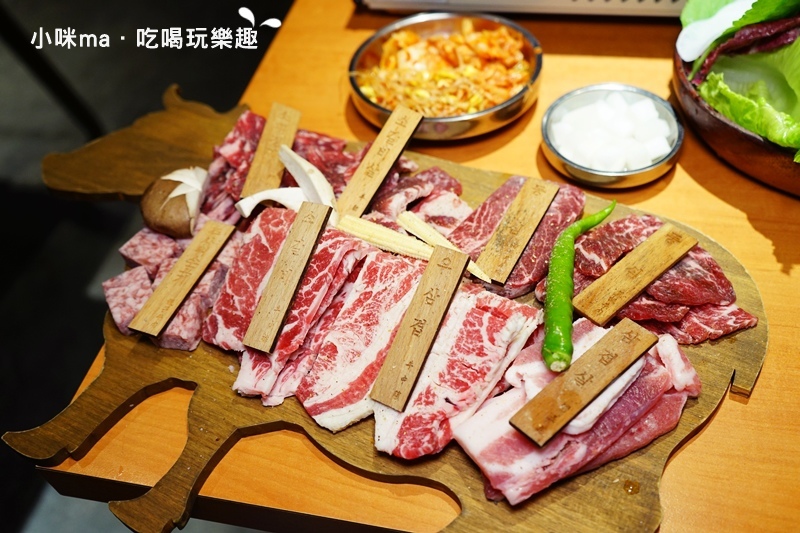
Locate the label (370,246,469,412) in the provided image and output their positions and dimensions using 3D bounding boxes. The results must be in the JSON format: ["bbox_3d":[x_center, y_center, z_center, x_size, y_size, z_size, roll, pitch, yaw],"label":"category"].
[{"bbox_3d":[0.013,0.039,0.476,0.024,0.004,0.111,19,72,16],"label":"label"}]

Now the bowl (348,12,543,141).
[{"bbox_3d":[0.043,-0.175,0.678,0.171,0.032,0.171,-5,50,5],"label":"bowl"}]

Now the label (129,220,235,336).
[{"bbox_3d":[-0.156,0.007,0.532,0.024,0.004,0.107,13,52,18],"label":"label"}]

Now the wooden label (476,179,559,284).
[{"bbox_3d":[0.083,-0.026,0.519,0.025,0.004,0.106,20,51,21],"label":"wooden label"}]

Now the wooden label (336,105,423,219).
[{"bbox_3d":[-0.016,-0.083,0.584,0.024,0.004,0.110,24,67,15],"label":"wooden label"}]

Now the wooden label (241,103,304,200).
[{"bbox_3d":[-0.104,-0.093,0.602,0.025,0.004,0.110,14,53,-7],"label":"wooden label"}]

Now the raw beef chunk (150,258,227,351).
[{"bbox_3d":[-0.156,0.027,0.530,0.053,0.019,0.070,2,51,11],"label":"raw beef chunk"}]

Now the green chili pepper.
[{"bbox_3d":[0.111,0.007,0.478,0.031,0.020,0.152,12,53,18],"label":"green chili pepper"}]

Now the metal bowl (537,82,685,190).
[{"bbox_3d":[0.173,-0.104,0.601,0.112,0.026,0.112,-5,50,5],"label":"metal bowl"}]

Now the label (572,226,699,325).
[{"bbox_3d":[0.158,0.005,0.489,0.105,0.004,0.024,-35,58,-24],"label":"label"}]

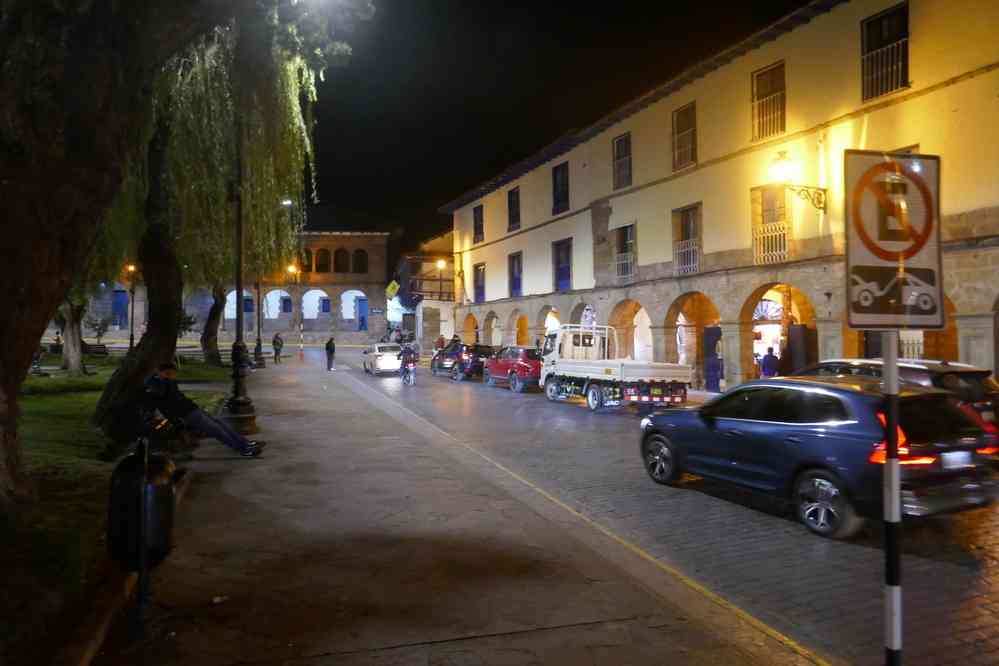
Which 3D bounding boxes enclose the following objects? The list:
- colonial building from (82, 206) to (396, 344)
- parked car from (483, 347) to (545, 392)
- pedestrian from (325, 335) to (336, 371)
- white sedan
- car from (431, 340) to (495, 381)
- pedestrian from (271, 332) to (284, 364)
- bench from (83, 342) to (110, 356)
[{"bbox_3d":[-25.400,-4.400,70.000,29.500,11.200,12.000,0,-1,-7],"label":"colonial building"},{"bbox_3d":[0.945,1.370,27.060,1.840,1.660,4.450,0,-1,-22],"label":"parked car"},{"bbox_3d":[-8.140,1.050,33.500,0.360,1.650,0.470,0,-1,6],"label":"pedestrian"},{"bbox_3d":[-5.520,1.265,34.140,1.750,1.470,4.400,0,-1,-17],"label":"white sedan"},{"bbox_3d":[-1.510,1.290,31.500,1.820,1.630,4.350,0,-1,-22],"label":"car"},{"bbox_3d":[-11.800,0.840,37.000,0.520,1.660,0.340,0,-1,-20],"label":"pedestrian"},{"bbox_3d":[-22.680,0.945,39.000,1.650,0.800,0.650,0,-1,-9],"label":"bench"}]

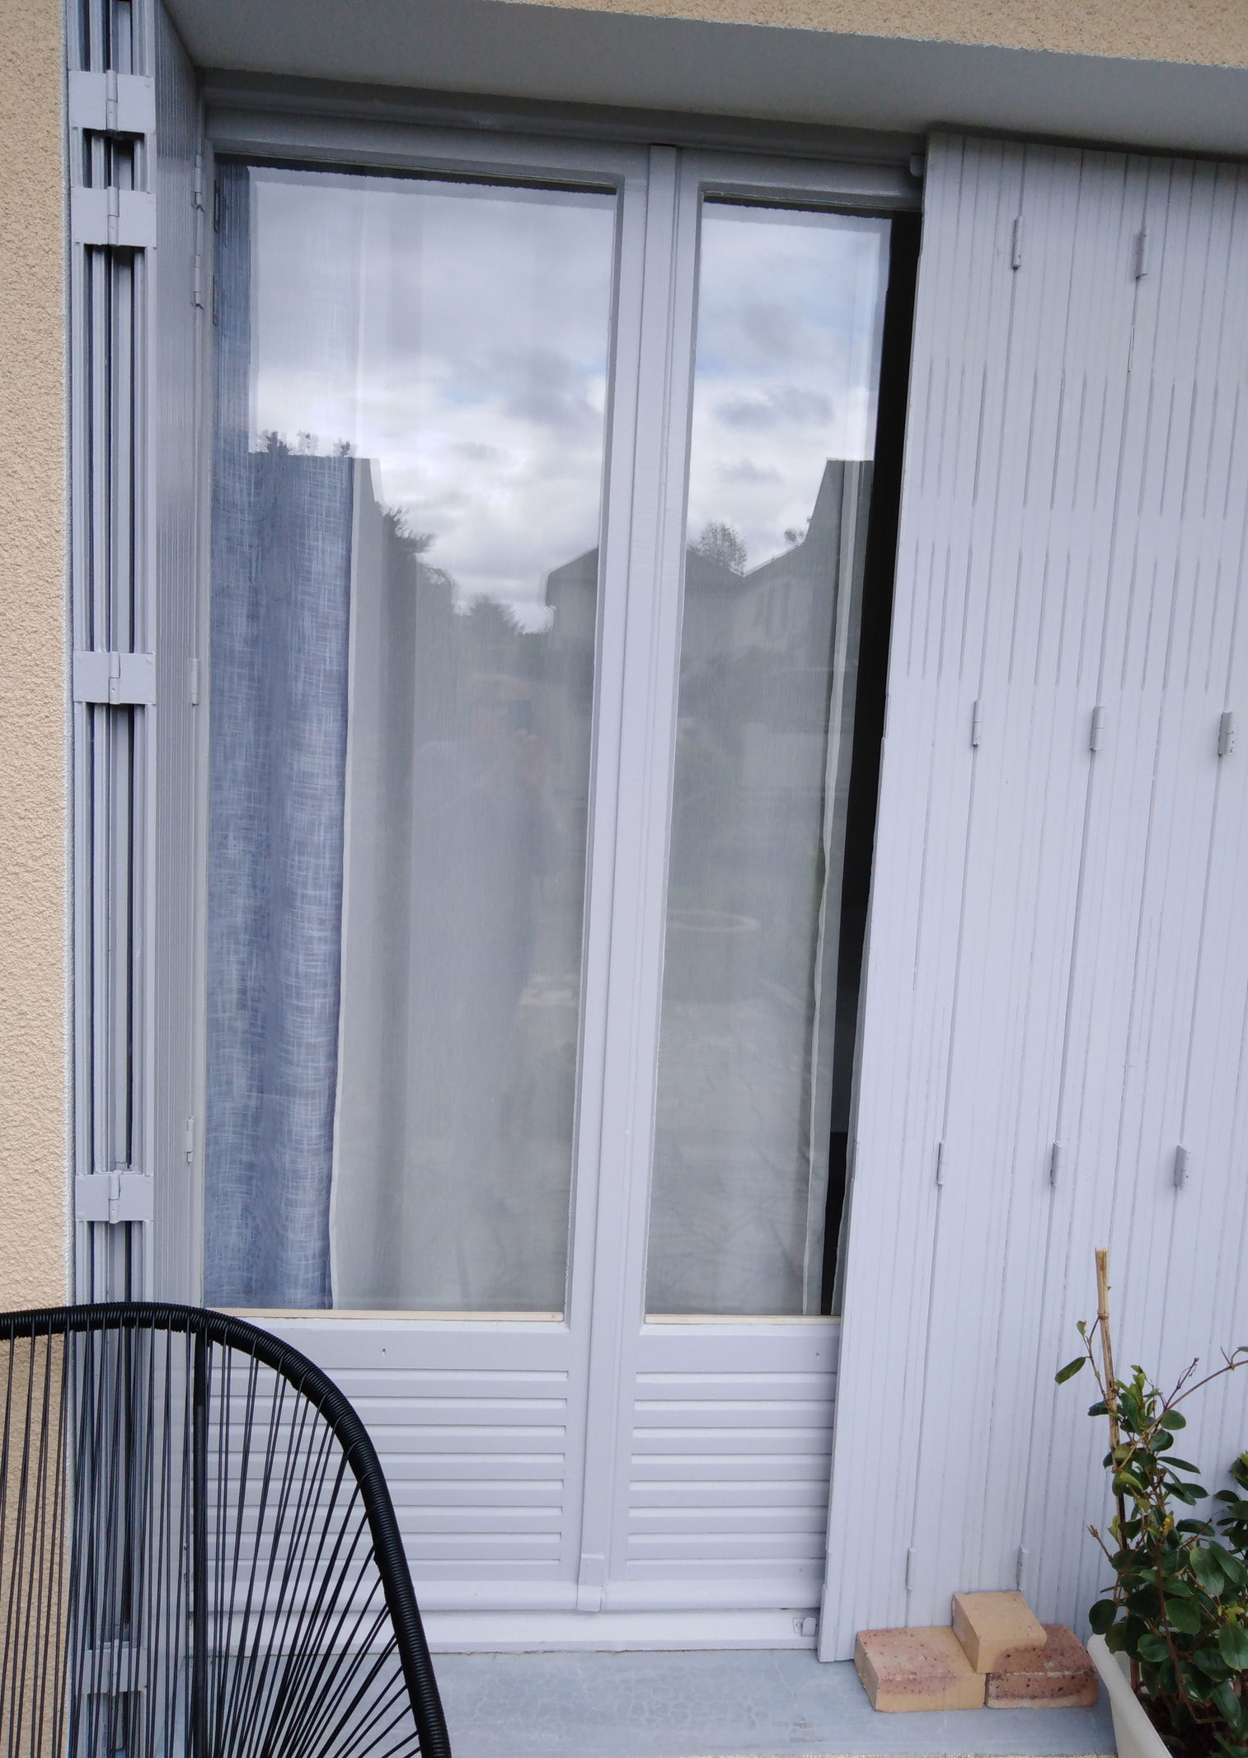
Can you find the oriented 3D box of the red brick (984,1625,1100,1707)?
[{"bbox_3d":[0.619,1.201,2.016,0.166,0.057,0.106,2,7,-5],"label":"red brick"}]

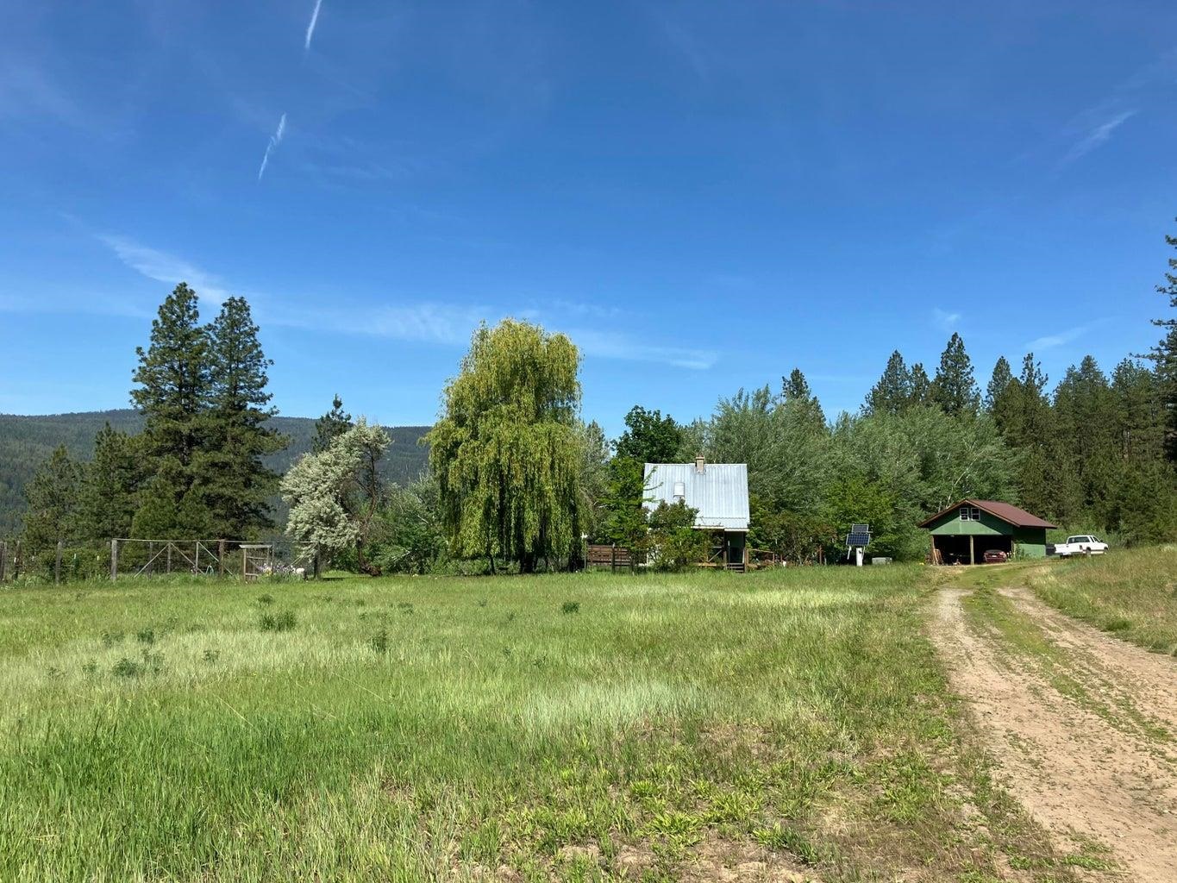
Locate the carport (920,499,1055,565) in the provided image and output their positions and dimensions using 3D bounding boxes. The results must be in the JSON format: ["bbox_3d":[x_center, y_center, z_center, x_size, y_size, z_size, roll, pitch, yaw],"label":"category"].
[{"bbox_3d":[31.018,7.052,73.682,7.150,4.813,10.403,-5,-7,39],"label":"carport"}]

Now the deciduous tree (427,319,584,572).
[{"bbox_3d":[-4.678,0.164,54.265,8.480,14.484,8.480,0,-6,0],"label":"deciduous tree"}]

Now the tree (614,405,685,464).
[{"bbox_3d":[4.300,3.009,68.047,5.177,11.313,5.177,0,-6,0],"label":"tree"}]

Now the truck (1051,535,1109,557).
[{"bbox_3d":[36.158,7.759,70.074,5.500,1.770,1.920,6,-8,-45],"label":"truck"}]

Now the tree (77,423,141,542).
[{"bbox_3d":[-30.511,3.295,60.981,4.180,8.951,4.180,0,-6,0],"label":"tree"}]

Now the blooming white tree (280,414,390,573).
[{"bbox_3d":[-13.689,2.953,51.969,5.741,8.328,5.741,0,-6,0],"label":"blooming white tree"}]

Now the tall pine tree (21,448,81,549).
[{"bbox_3d":[-32.953,3.931,58.906,3.762,7.385,3.762,0,-6,0],"label":"tall pine tree"}]

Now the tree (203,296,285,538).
[{"bbox_3d":[-23.476,-0.893,65.431,5.815,18.638,5.815,0,-6,0],"label":"tree"}]

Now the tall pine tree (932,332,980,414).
[{"bbox_3d":[36.353,0.097,95.486,5.967,22.433,5.967,0,-6,0],"label":"tall pine tree"}]

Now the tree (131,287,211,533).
[{"bbox_3d":[-28.147,-1.349,65.478,5.815,19.556,5.815,0,-6,0],"label":"tree"}]

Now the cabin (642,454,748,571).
[{"bbox_3d":[6.600,4.429,58.252,6.250,6.950,7.000,-1,-6,7],"label":"cabin"}]

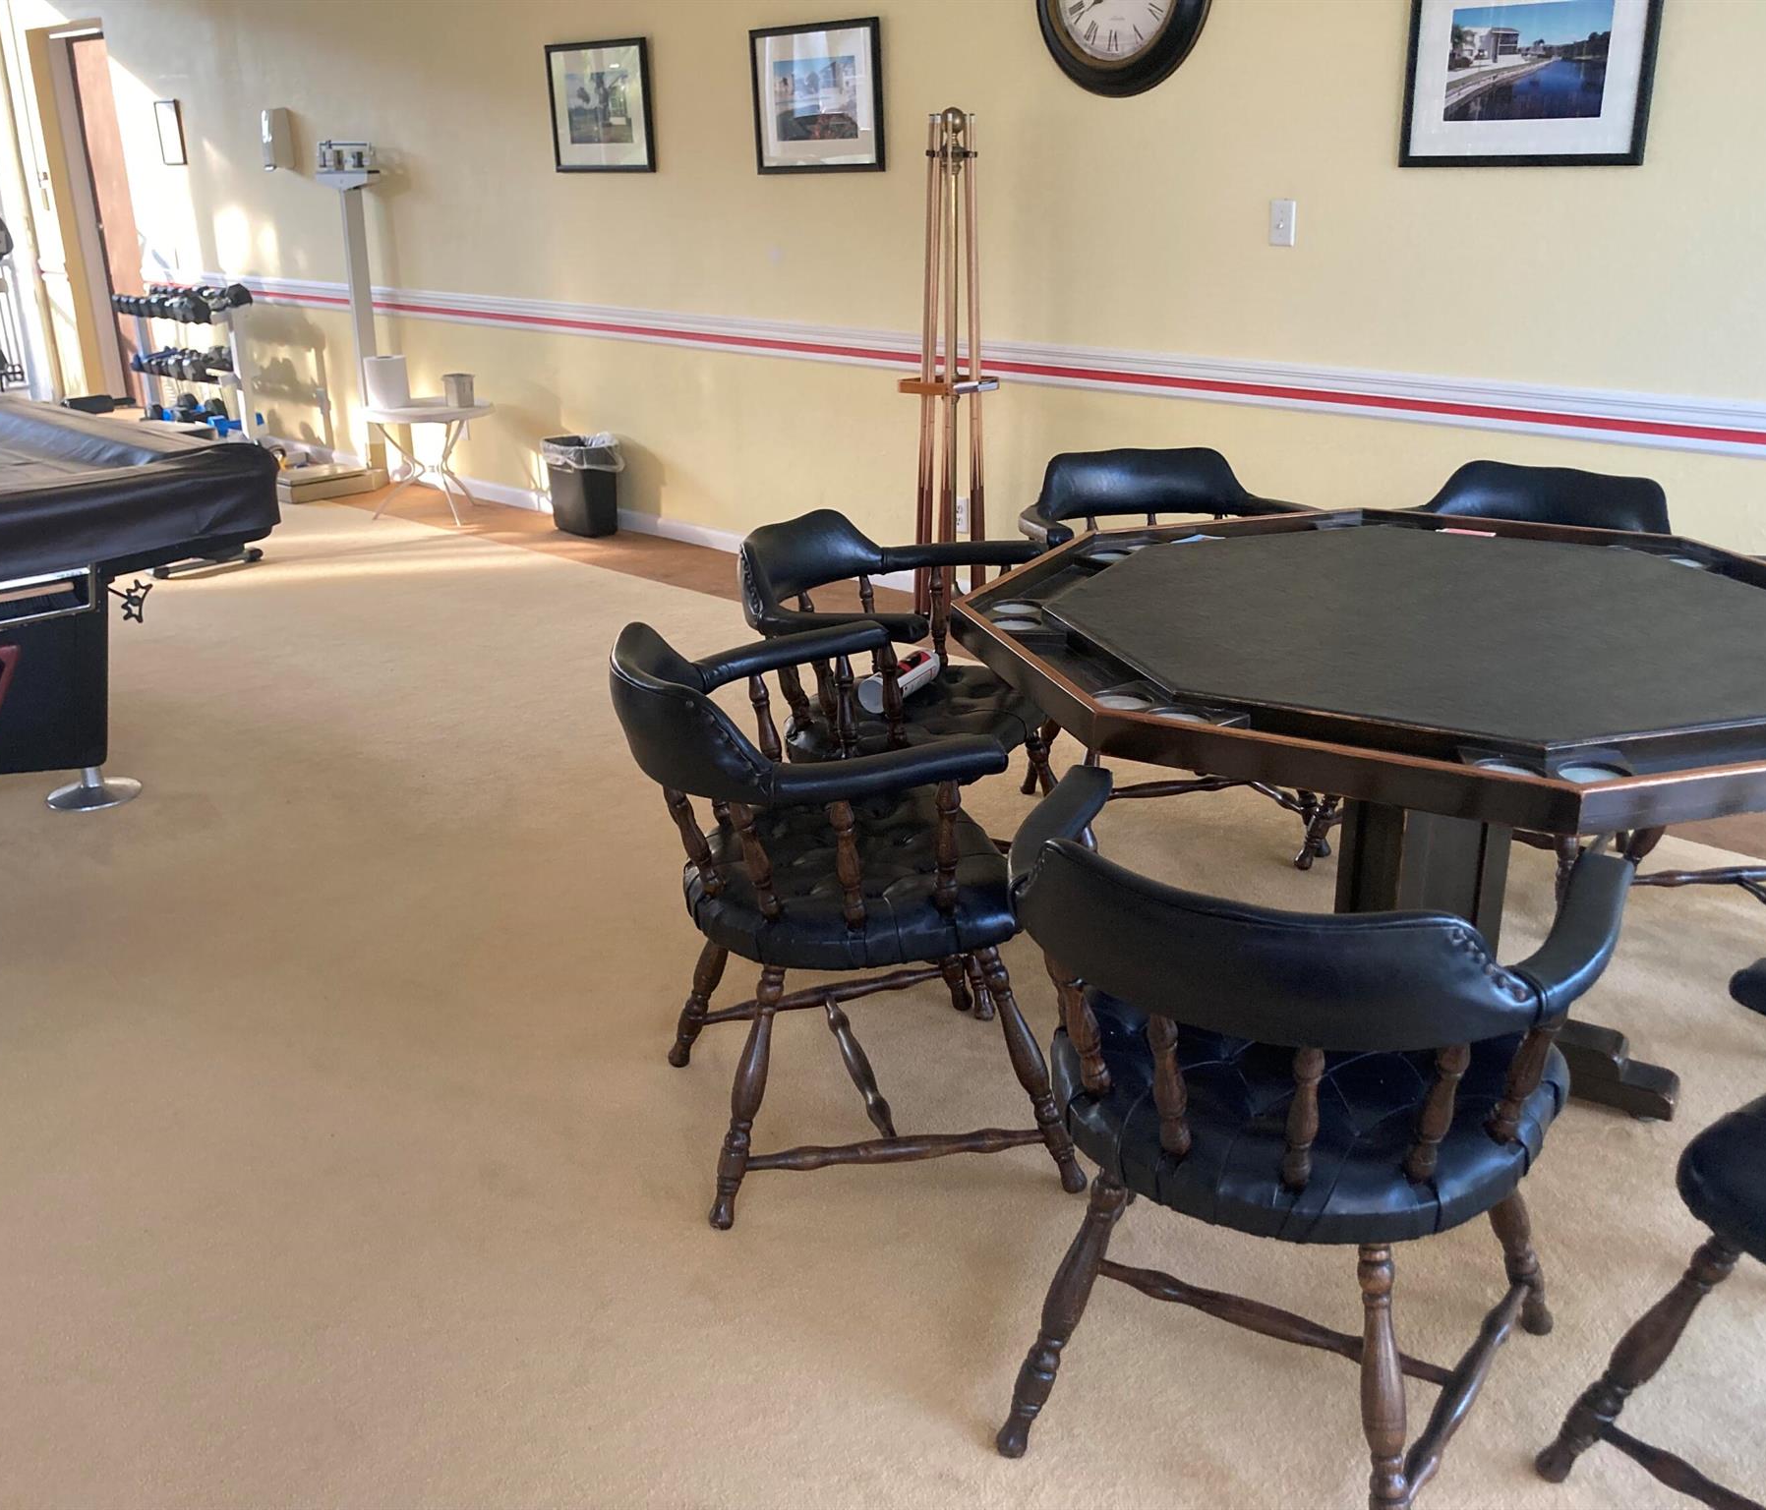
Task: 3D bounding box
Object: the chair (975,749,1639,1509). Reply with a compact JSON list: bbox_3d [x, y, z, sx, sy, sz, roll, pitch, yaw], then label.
[{"bbox_3d":[0.438,0.394,1.796,0.625,0.766,0.590,10,23,27],"label":"chair"}]

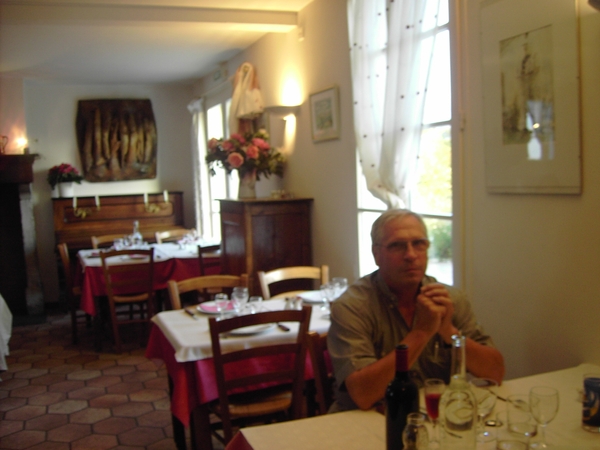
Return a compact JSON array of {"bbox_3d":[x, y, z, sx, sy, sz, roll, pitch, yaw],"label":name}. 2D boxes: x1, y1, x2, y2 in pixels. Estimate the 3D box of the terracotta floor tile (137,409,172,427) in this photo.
[{"bbox_3d":[-0.846,1.168,3.628,0.240,0.020,0.285,-3,4,-22],"label":"terracotta floor tile"}]

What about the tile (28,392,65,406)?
[{"bbox_3d":[-1.664,1.159,4.009,0.240,0.020,0.285,-3,4,-22],"label":"tile"}]

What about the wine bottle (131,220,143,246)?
[{"bbox_3d":[-1.759,0.100,6.500,0.092,0.286,0.092,-3,4,-22],"label":"wine bottle"}]

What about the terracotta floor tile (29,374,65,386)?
[{"bbox_3d":[-1.828,1.124,4.403,0.245,0.020,0.280,-4,5,-22],"label":"terracotta floor tile"}]

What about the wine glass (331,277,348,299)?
[{"bbox_3d":[0.206,0.345,3.088,0.080,0.150,0.080,-3,4,-22],"label":"wine glass"}]

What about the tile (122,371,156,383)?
[{"bbox_3d":[-1.168,1.103,4.422,0.245,0.020,0.280,-4,5,-22],"label":"tile"}]

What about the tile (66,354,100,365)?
[{"bbox_3d":[-1.812,1.128,5.055,0.246,0.015,0.284,-3,5,-22],"label":"tile"}]

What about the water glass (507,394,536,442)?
[{"bbox_3d":[0.593,0.506,1.615,0.080,0.093,0.080,-2,4,0],"label":"water glass"}]

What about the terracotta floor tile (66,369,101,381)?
[{"bbox_3d":[-1.596,1.126,4.507,0.240,0.020,0.285,-3,4,-22],"label":"terracotta floor tile"}]

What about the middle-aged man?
[{"bbox_3d":[0.359,0.597,1.964,0.600,1.310,0.700,-3,4,-22],"label":"middle-aged man"}]

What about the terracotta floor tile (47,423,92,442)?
[{"bbox_3d":[-1.309,1.187,3.452,0.249,0.015,0.288,-3,4,-22],"label":"terracotta floor tile"}]

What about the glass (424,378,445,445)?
[{"bbox_3d":[0.328,0.458,1.481,0.054,0.160,0.054,-2,4,0],"label":"glass"}]

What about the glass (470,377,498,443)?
[{"bbox_3d":[0.485,0.484,1.595,0.076,0.145,0.076,-2,4,0],"label":"glass"}]

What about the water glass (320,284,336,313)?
[{"bbox_3d":[0.137,0.361,2.999,0.068,0.130,0.068,-4,5,-20],"label":"water glass"}]

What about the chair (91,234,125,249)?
[{"bbox_3d":[-1.890,0.560,6.228,0.430,0.880,0.470,-4,5,-20],"label":"chair"}]

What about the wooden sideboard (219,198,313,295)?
[{"bbox_3d":[-0.278,0.450,4.750,0.541,1.290,0.790,-3,5,-22],"label":"wooden sideboard"}]

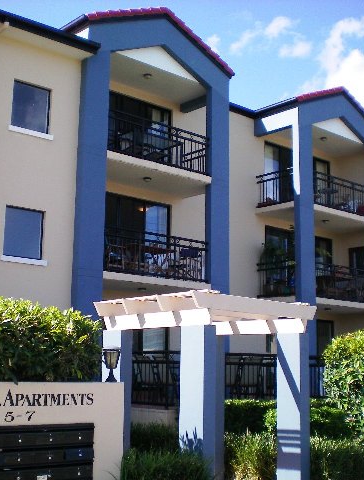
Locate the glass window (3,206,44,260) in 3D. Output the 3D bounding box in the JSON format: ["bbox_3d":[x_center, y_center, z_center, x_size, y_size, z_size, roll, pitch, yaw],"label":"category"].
[{"bbox_3d":[-3.227,-0.131,14.434,0.892,1.029,0.098,9,-13,-41],"label":"glass window"}]

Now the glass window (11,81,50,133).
[{"bbox_3d":[-3.183,-2.804,14.905,0.882,1.009,0.098,9,-13,-41],"label":"glass window"}]

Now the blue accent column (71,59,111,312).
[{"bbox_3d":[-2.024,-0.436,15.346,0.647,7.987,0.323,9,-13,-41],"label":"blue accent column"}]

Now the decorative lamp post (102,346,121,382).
[{"bbox_3d":[-0.722,1.276,7.200,0.185,0.370,0.185,9,-13,-41],"label":"decorative lamp post"}]

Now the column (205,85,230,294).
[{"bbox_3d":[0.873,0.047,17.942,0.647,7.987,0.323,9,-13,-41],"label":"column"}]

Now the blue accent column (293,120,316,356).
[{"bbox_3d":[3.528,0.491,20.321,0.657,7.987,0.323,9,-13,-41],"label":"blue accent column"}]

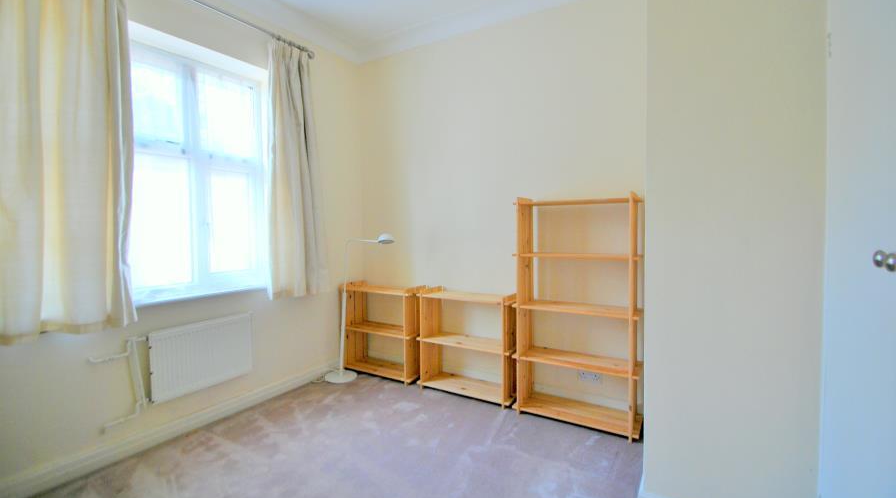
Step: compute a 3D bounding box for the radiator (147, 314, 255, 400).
[{"bbox_3d":[-1.488,0.641,2.281,0.071,0.393,0.565,1,3,31],"label":"radiator"}]

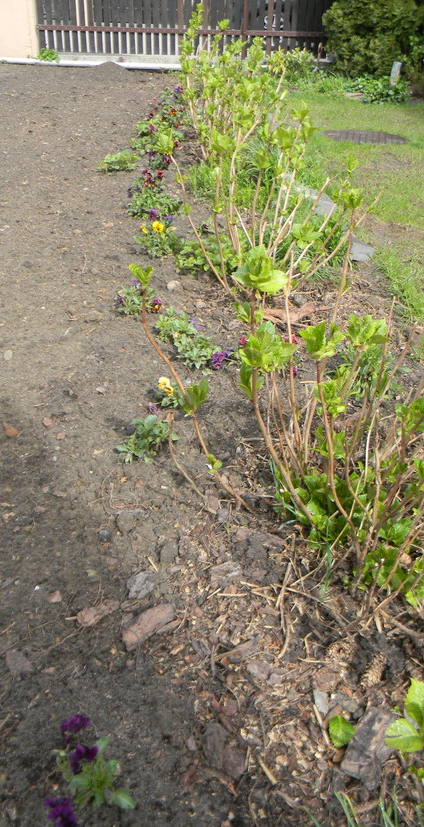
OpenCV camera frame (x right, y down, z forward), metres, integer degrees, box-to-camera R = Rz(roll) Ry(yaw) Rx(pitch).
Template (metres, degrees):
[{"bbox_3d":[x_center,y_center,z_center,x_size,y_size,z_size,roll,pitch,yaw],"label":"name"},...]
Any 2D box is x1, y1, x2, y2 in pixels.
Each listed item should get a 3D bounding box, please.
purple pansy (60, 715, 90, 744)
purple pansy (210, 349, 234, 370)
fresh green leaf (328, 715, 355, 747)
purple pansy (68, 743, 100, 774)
[{"bbox_3d":[-0.288,0.666,1.410,0.060,0.050,0.042,-19,39,-26],"label":"purple pansy"},{"bbox_3d":[0.044,-0.226,2.800,0.090,0.075,0.055,14,37,20],"label":"purple pansy"},{"bbox_3d":[0.287,0.704,1.480,0.056,0.035,0.075,0,35,0],"label":"fresh green leaf"},{"bbox_3d":[-0.261,0.702,1.360,0.060,0.050,0.042,-7,35,-10],"label":"purple pansy"}]

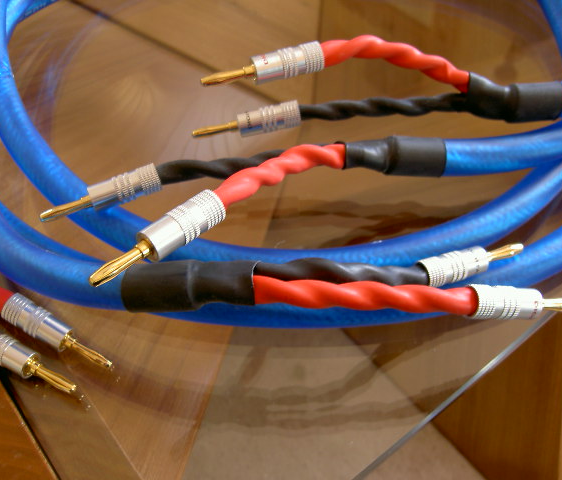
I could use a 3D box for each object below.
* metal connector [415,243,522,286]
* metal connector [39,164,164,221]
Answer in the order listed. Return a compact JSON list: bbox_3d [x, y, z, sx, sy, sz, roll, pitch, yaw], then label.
[{"bbox_3d":[0.069,0.007,0.223,0.044,0.010,0.010,-14,54,-21],"label":"metal connector"},{"bbox_3d":[-0.066,-0.016,0.228,0.044,0.010,0.010,-21,56,-8],"label":"metal connector"}]

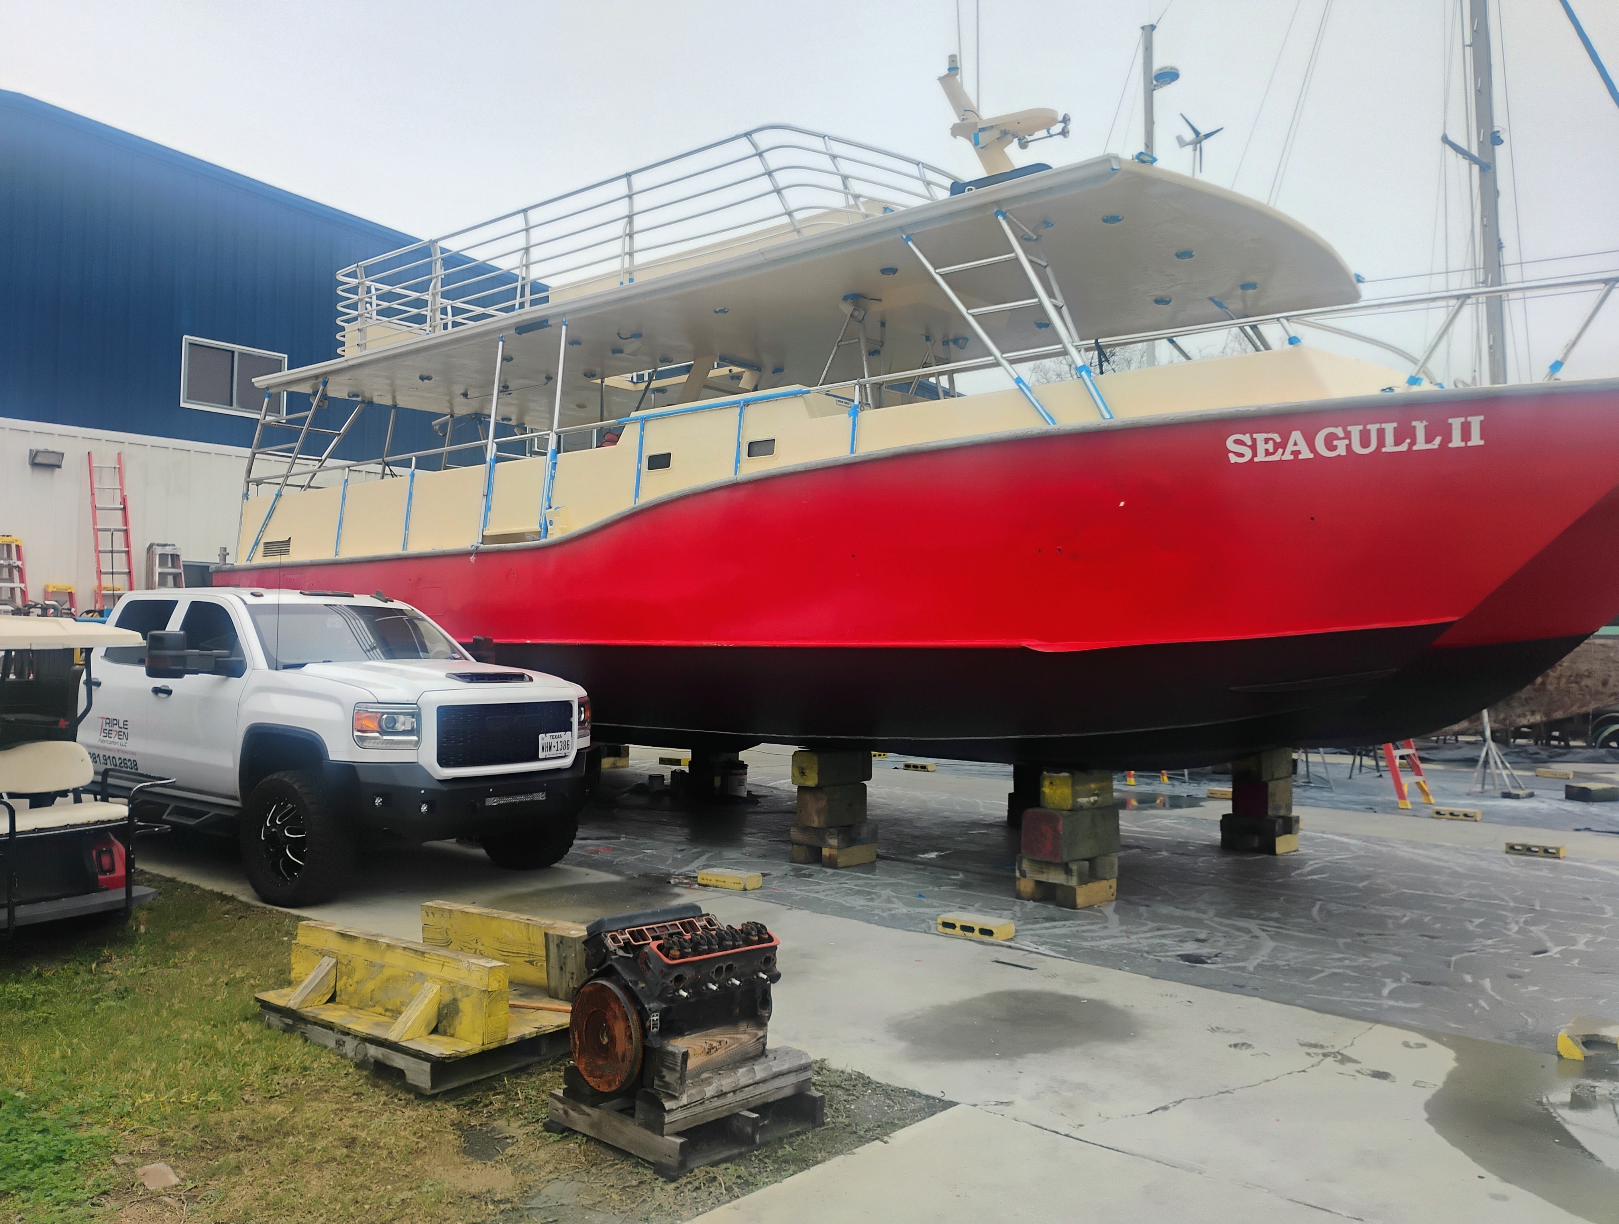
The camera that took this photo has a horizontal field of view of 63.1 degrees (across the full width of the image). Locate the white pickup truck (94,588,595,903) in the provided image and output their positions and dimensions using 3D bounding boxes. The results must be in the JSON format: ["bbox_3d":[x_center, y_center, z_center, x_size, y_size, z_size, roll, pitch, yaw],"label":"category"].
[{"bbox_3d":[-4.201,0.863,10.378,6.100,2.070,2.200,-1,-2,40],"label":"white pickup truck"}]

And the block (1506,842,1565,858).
[{"bbox_3d":[5.970,1.956,10.831,0.397,0.090,0.193,-1,-2,40],"label":"block"}]

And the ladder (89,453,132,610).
[{"bbox_3d":[-9.620,-0.095,18.306,0.150,4.350,0.450,-15,-11,37],"label":"ladder"}]

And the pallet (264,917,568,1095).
[{"bbox_3d":[-1.510,1.569,5.642,1.280,0.420,1.040,-1,-2,40],"label":"pallet"}]

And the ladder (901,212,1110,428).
[{"bbox_3d":[1.324,-1.897,8.417,0.250,1.800,0.657,3,-37,-50],"label":"ladder"}]

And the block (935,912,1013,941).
[{"bbox_3d":[0.962,1.816,7.607,0.397,0.090,0.193,-1,-2,36],"label":"block"}]

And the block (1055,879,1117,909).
[{"bbox_3d":[1.812,1.830,8.598,0.454,0.140,0.150,2,-2,-44],"label":"block"}]

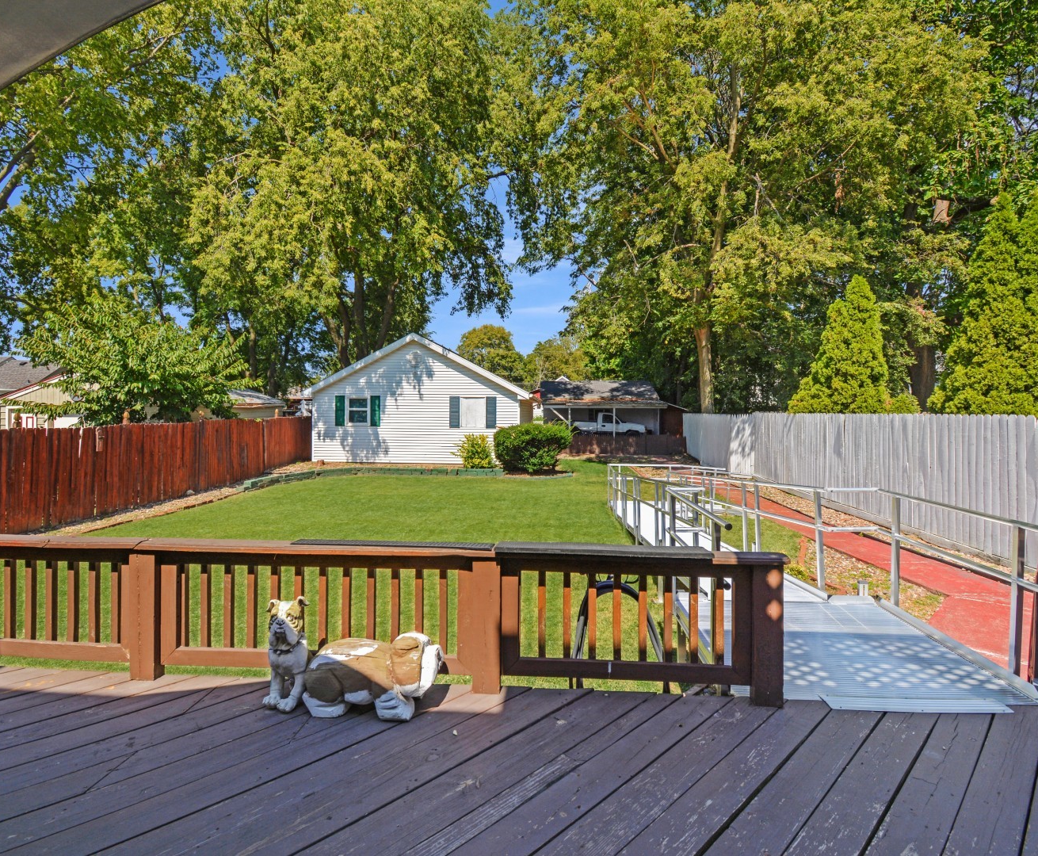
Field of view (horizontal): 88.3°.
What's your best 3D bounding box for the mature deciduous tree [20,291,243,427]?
[{"bbox_3d":[-9.786,-1.023,13.883,5.000,5.150,5.000,0,2,4],"label":"mature deciduous tree"}]

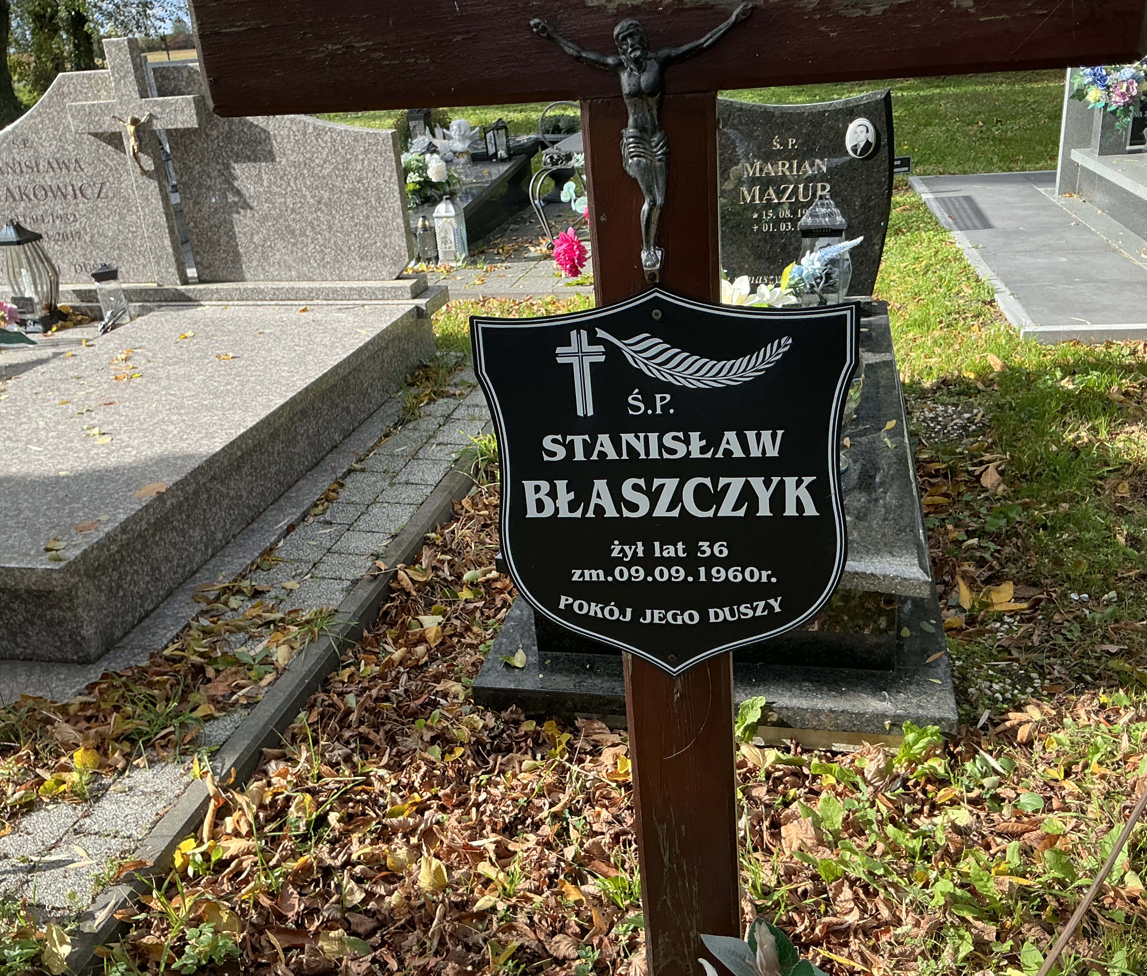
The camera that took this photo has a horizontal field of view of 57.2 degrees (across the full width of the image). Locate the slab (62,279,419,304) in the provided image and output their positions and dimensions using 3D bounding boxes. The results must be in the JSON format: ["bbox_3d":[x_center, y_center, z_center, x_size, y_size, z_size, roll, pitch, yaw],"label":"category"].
[{"bbox_3d":[-1.724,-0.857,4.598,2.288,0.052,0.194,2,25,15],"label":"slab"}]

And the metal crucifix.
[{"bbox_3d":[0.055,-0.278,0.855,0.172,0.207,0.042,1,24,10],"label":"metal crucifix"}]

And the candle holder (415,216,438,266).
[{"bbox_3d":[-0.754,-1.296,5.460,0.100,0.245,0.100,2,24,12],"label":"candle holder"}]

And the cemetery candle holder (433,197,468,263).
[{"bbox_3d":[-0.637,-1.332,5.420,0.120,0.330,0.120,5,25,20],"label":"cemetery candle holder"}]

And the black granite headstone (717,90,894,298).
[{"bbox_3d":[0.613,-0.962,3.453,0.823,0.677,0.095,1,25,13],"label":"black granite headstone"}]

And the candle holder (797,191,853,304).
[{"bbox_3d":[0.777,-0.720,3.238,0.155,0.365,0.155,2,24,12],"label":"candle holder"}]

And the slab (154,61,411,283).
[{"bbox_3d":[-1.070,-1.179,3.955,0.900,0.795,0.070,2,24,12],"label":"slab"}]

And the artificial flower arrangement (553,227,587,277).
[{"bbox_3d":[-0.016,-1.064,4.750,0.135,0.210,0.130,2,24,12],"label":"artificial flower arrangement"}]

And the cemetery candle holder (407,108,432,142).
[{"bbox_3d":[-1.273,-2.933,8.693,0.150,0.360,0.150,-1,25,10],"label":"cemetery candle holder"}]

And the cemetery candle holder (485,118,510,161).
[{"bbox_3d":[-0.599,-2.696,8.166,0.160,0.305,0.150,-1,25,10],"label":"cemetery candle holder"}]

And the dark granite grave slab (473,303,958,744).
[{"bbox_3d":[0.462,-0.108,2.926,0.964,0.387,1.988,1,25,13],"label":"dark granite grave slab"}]

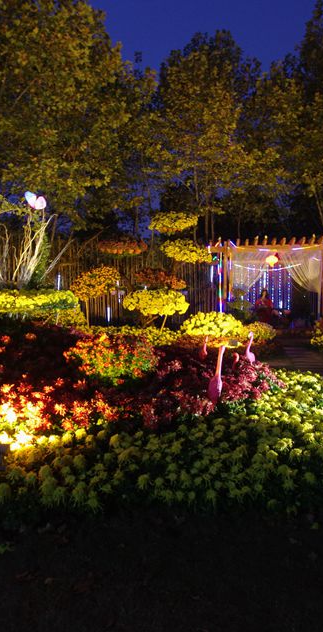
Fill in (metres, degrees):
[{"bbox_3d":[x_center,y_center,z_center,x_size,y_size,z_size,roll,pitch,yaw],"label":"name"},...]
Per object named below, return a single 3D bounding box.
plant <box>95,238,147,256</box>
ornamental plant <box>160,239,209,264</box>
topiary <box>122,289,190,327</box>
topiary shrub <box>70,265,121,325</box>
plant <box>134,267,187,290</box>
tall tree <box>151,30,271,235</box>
[{"bbox_3d":[-1.015,-1.696,9.800,1.220,0.440,1.100,0,4,0],"label":"plant"},{"bbox_3d":[0.576,-1.548,9.500,1.200,0.580,1.050,0,5,3],"label":"ornamental plant"},{"bbox_3d":[-0.114,-0.193,9.000,1.500,0.820,1.250,0,5,-1],"label":"topiary"},{"bbox_3d":[-1.501,-0.473,9.000,1.100,1.390,1.000,0,4,0],"label":"topiary shrub"},{"bbox_3d":[-0.072,-0.876,9.500,1.300,0.520,1.100,0,5,0],"label":"plant"},{"bbox_3d":[2.148,-5.850,17.013,4.900,12.040,4.900,0,4,0],"label":"tall tree"}]

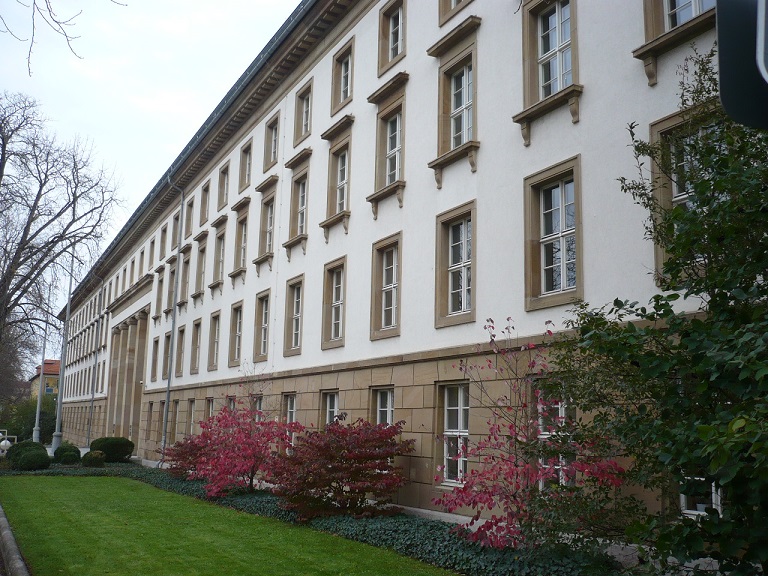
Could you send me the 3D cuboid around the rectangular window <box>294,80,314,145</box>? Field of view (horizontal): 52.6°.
[{"bbox_3d":[-2.772,-6.204,27.620,0.280,2.065,1.631,6,-11,-27],"label":"rectangular window"}]

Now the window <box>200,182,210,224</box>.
[{"bbox_3d":[-8.832,-4.197,39.123,0.300,2.089,1.637,6,-11,-27],"label":"window"}]

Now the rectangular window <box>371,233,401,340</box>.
[{"bbox_3d":[0.147,0.004,20.451,0.280,2.689,1.662,6,-11,-27],"label":"rectangular window"}]

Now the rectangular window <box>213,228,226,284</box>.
[{"bbox_3d":[-7.381,-1.368,35.607,0.300,2.412,1.637,6,-11,-27],"label":"rectangular window"}]

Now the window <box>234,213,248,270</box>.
[{"bbox_3d":[-5.848,-1.847,32.674,0.300,2.412,1.637,6,-11,-27],"label":"window"}]

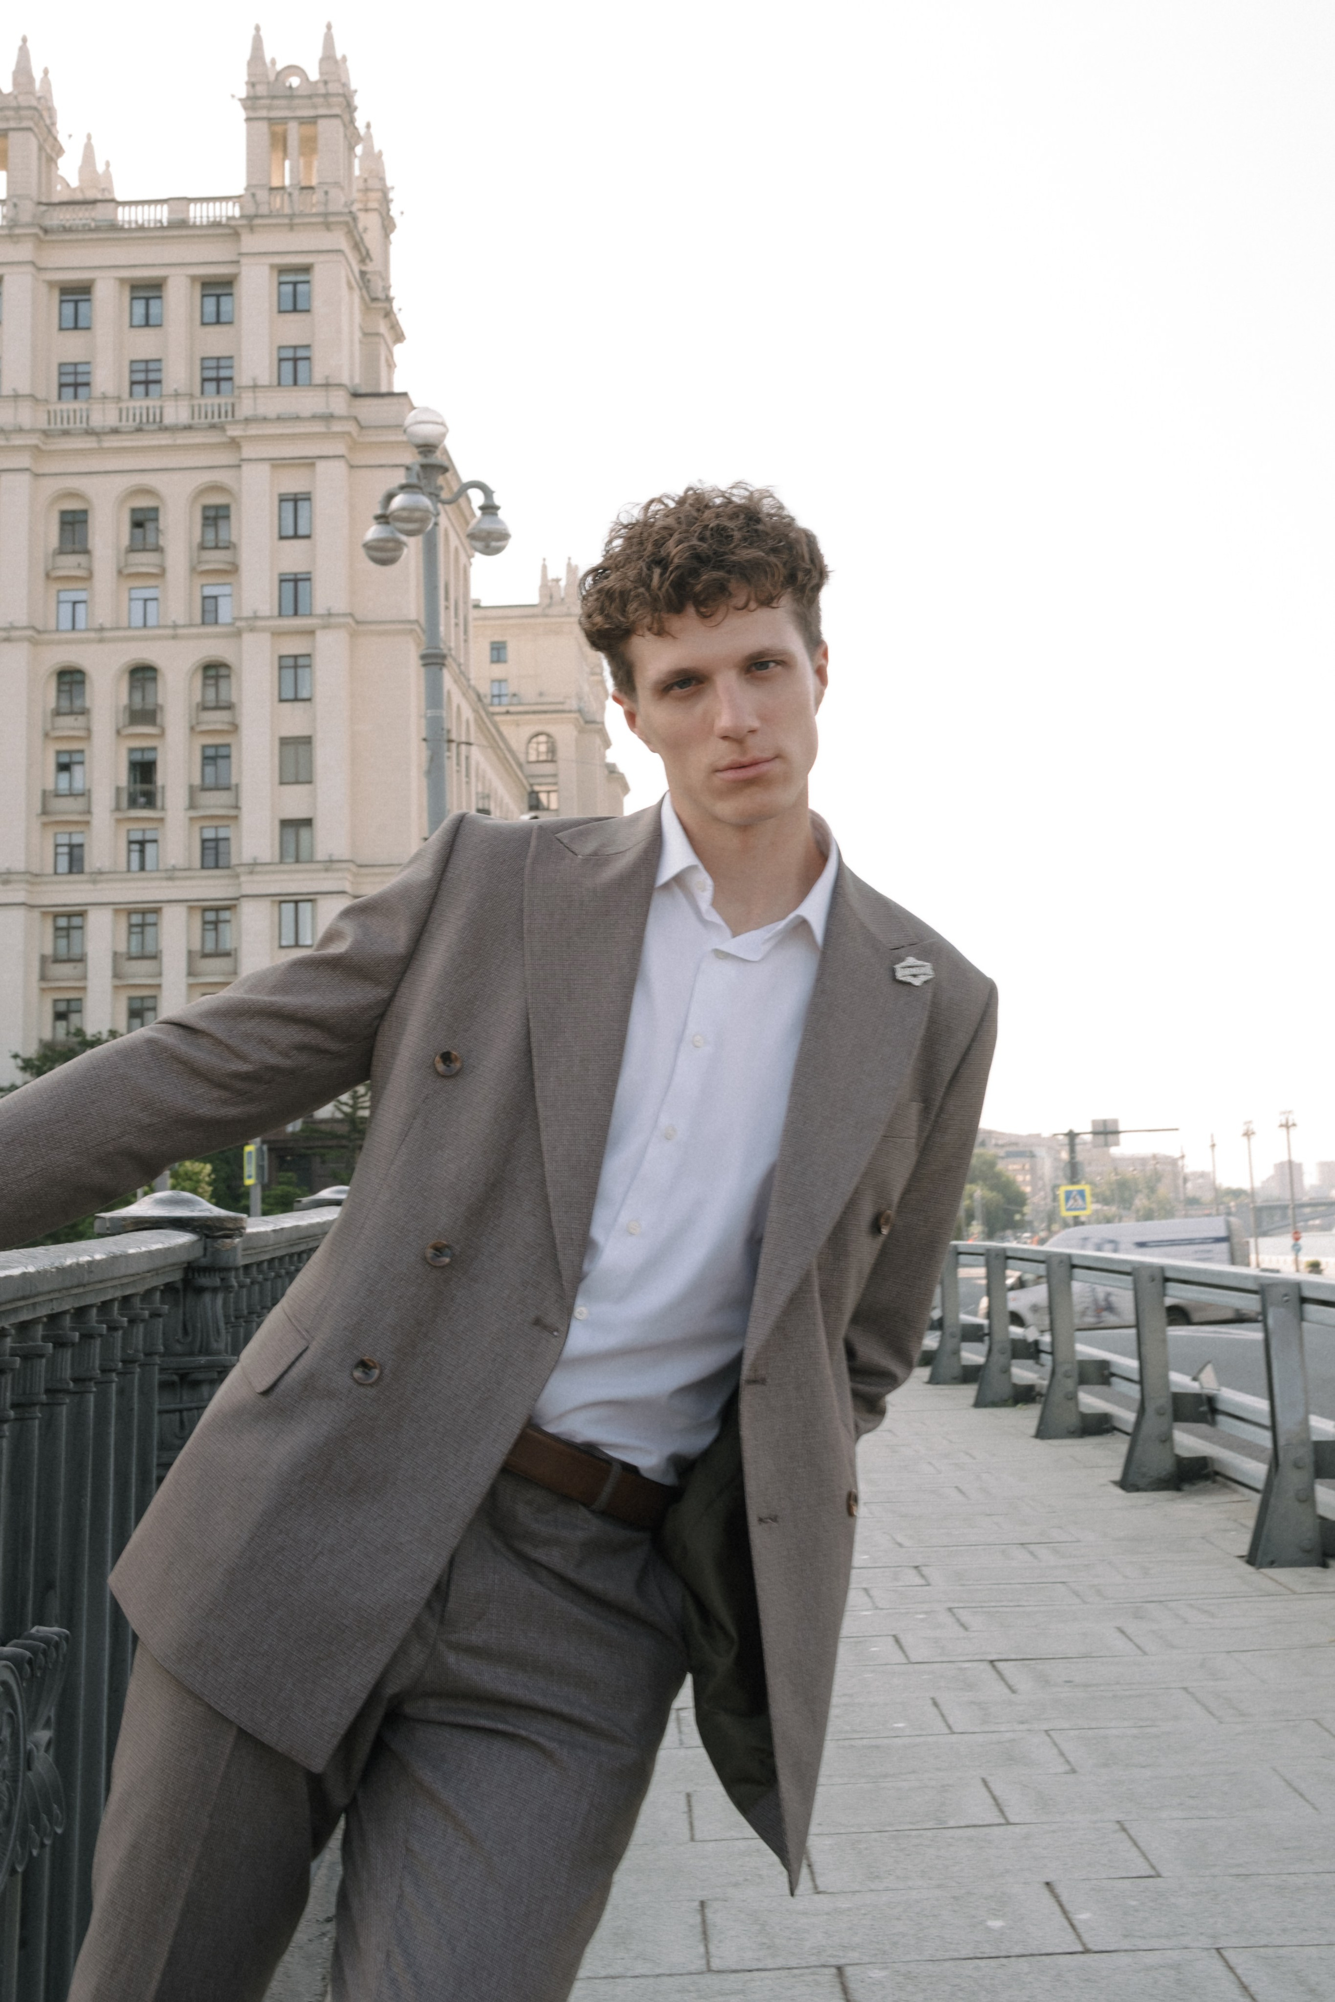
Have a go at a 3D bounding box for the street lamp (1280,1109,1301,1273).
[{"bbox_3d":[40.962,12.679,135.000,1.250,11.000,1.200,-4,-7,17],"label":"street lamp"}]

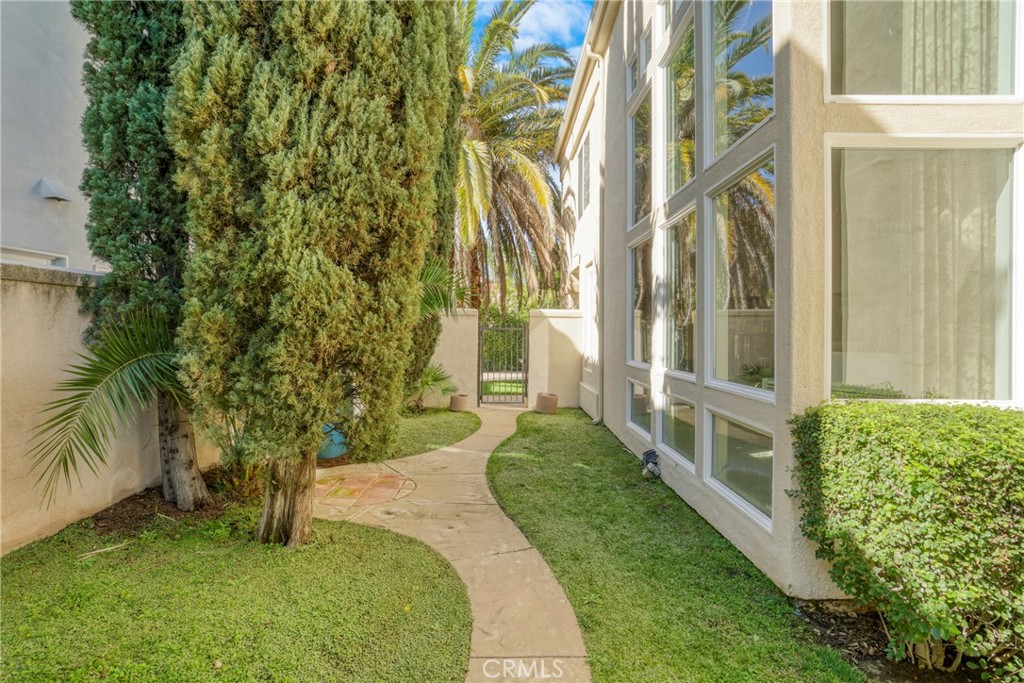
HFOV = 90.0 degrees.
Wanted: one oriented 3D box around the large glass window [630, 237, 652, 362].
[{"bbox_3d":[1.545,-0.463,6.084,0.100,1.520,1.070,0,1,-1],"label":"large glass window"}]

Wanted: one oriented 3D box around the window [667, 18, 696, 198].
[{"bbox_3d":[1.565,-2.120,4.785,0.100,1.460,1.040,0,1,-1],"label":"window"}]

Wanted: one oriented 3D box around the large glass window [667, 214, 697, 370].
[{"bbox_3d":[1.565,-0.430,4.809,0.100,1.480,1.040,0,1,-1],"label":"large glass window"}]

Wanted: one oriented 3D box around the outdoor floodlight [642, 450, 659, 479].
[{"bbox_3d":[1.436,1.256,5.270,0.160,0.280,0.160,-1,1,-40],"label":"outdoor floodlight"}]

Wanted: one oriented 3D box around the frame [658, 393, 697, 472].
[{"bbox_3d":[1.564,0.812,4.832,0.100,0.595,1.070,0,1,-1],"label":"frame"}]

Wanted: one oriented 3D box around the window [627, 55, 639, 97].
[{"bbox_3d":[1.540,-3.313,6.360,0.100,0.460,0.485,0,1,-1],"label":"window"}]

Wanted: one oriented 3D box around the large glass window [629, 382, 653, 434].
[{"bbox_3d":[1.545,0.787,6.102,0.100,0.610,1.070,0,1,-1],"label":"large glass window"}]

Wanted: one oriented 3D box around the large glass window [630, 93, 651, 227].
[{"bbox_3d":[1.562,-2.160,6.130,0.080,1.470,1.060,0,1,0],"label":"large glass window"}]

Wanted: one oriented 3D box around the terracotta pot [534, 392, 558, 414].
[{"bbox_3d":[0.663,1.154,9.500,0.400,0.320,0.400,0,1,0],"label":"terracotta pot"}]

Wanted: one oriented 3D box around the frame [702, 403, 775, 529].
[{"bbox_3d":[1.577,0.826,3.550,0.080,0.590,1.070,0,1,0],"label":"frame"}]

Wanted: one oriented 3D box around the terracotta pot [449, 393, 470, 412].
[{"bbox_3d":[-0.994,1.170,9.750,0.350,0.280,0.350,0,1,0],"label":"terracotta pot"}]

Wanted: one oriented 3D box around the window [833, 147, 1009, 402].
[{"bbox_3d":[2.341,-0.388,2.910,1.060,1.470,0.080,0,1,0],"label":"window"}]

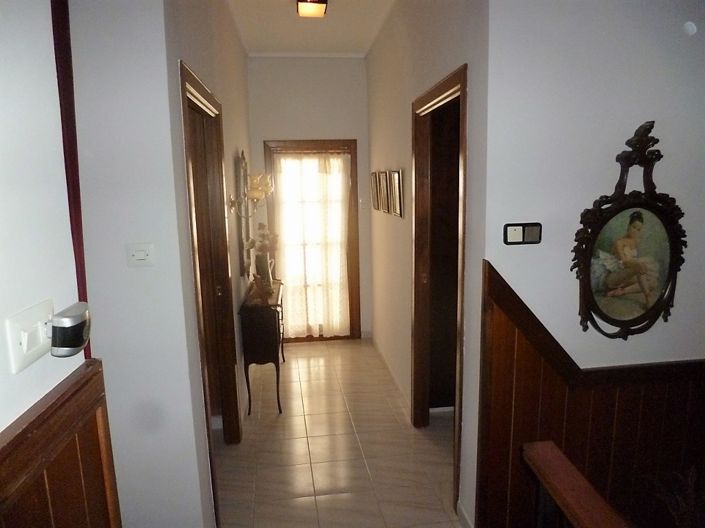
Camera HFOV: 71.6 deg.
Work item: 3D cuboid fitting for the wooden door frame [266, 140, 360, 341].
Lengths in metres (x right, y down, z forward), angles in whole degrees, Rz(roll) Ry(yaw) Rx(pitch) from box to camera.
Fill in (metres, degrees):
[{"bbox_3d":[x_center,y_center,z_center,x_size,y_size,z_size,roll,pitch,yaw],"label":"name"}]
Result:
[{"bbox_3d":[-0.382,-0.197,4.955,0.910,2.040,0.110,-2,9,-9],"label":"wooden door frame"}]

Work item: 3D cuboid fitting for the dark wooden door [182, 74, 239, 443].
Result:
[{"bbox_3d":[-0.722,0.214,2.486,0.070,2.030,0.890,-2,9,-6],"label":"dark wooden door"}]

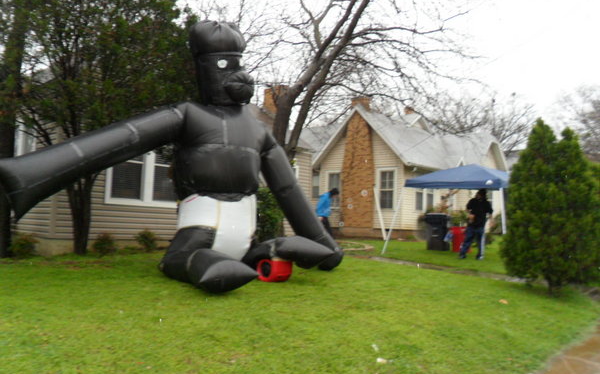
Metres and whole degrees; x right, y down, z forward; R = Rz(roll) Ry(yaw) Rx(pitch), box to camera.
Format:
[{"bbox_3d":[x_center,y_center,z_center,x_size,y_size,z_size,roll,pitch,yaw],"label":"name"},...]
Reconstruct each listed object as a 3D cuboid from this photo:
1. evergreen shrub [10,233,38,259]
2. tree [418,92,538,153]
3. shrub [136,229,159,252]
[{"bbox_3d":[-5.004,1.062,8.500,0.540,0.480,0.520,2,-5,0],"label":"evergreen shrub"},{"bbox_3d":[11.824,-1.424,31.000,7.800,9.500,7.800,2,-5,0],"label":"tree"},{"bbox_3d":[-3.259,1.143,10.000,0.470,0.500,0.470,2,-5,0],"label":"shrub"}]

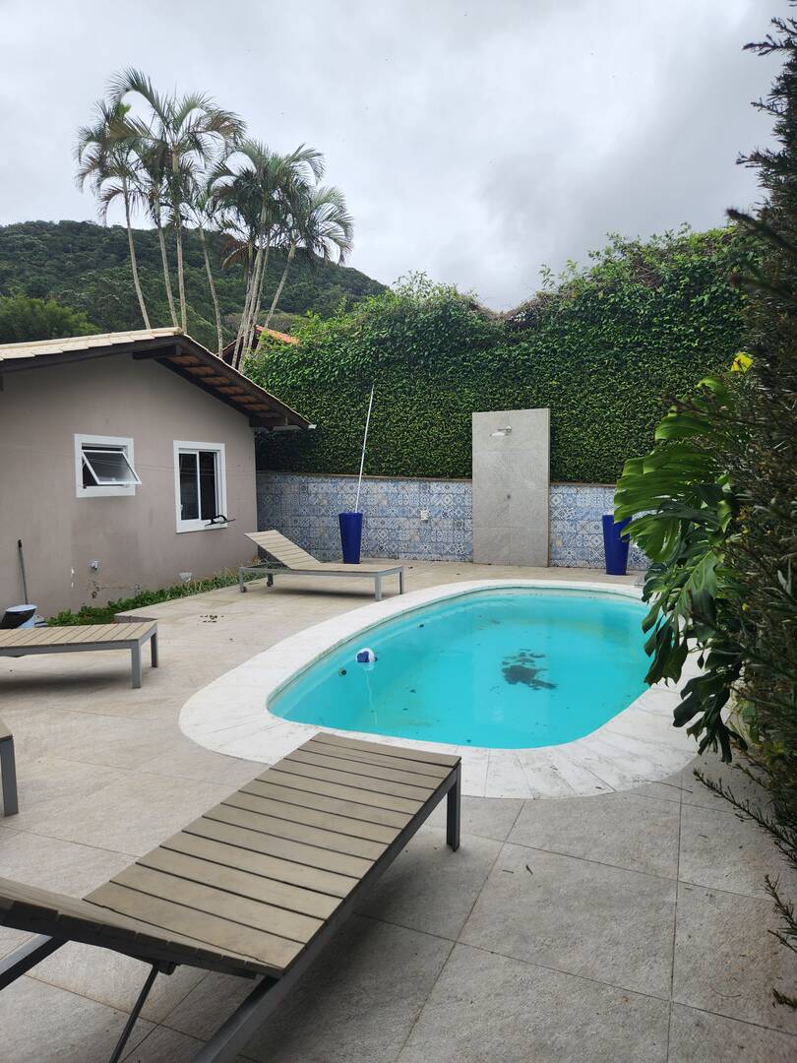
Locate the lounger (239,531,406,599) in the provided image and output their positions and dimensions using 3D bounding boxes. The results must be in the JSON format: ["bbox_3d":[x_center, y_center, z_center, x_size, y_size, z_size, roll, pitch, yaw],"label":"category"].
[{"bbox_3d":[-0.953,0.389,8.552,1.931,0.730,0.614,1,5,25],"label":"lounger"}]

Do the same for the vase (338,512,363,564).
[{"bbox_3d":[-0.770,0.115,11.647,0.407,0.820,0.407,-1,4,0],"label":"vase"}]

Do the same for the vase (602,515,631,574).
[{"bbox_3d":[3.109,0.195,10.035,0.417,0.822,0.417,1,4,24],"label":"vase"}]

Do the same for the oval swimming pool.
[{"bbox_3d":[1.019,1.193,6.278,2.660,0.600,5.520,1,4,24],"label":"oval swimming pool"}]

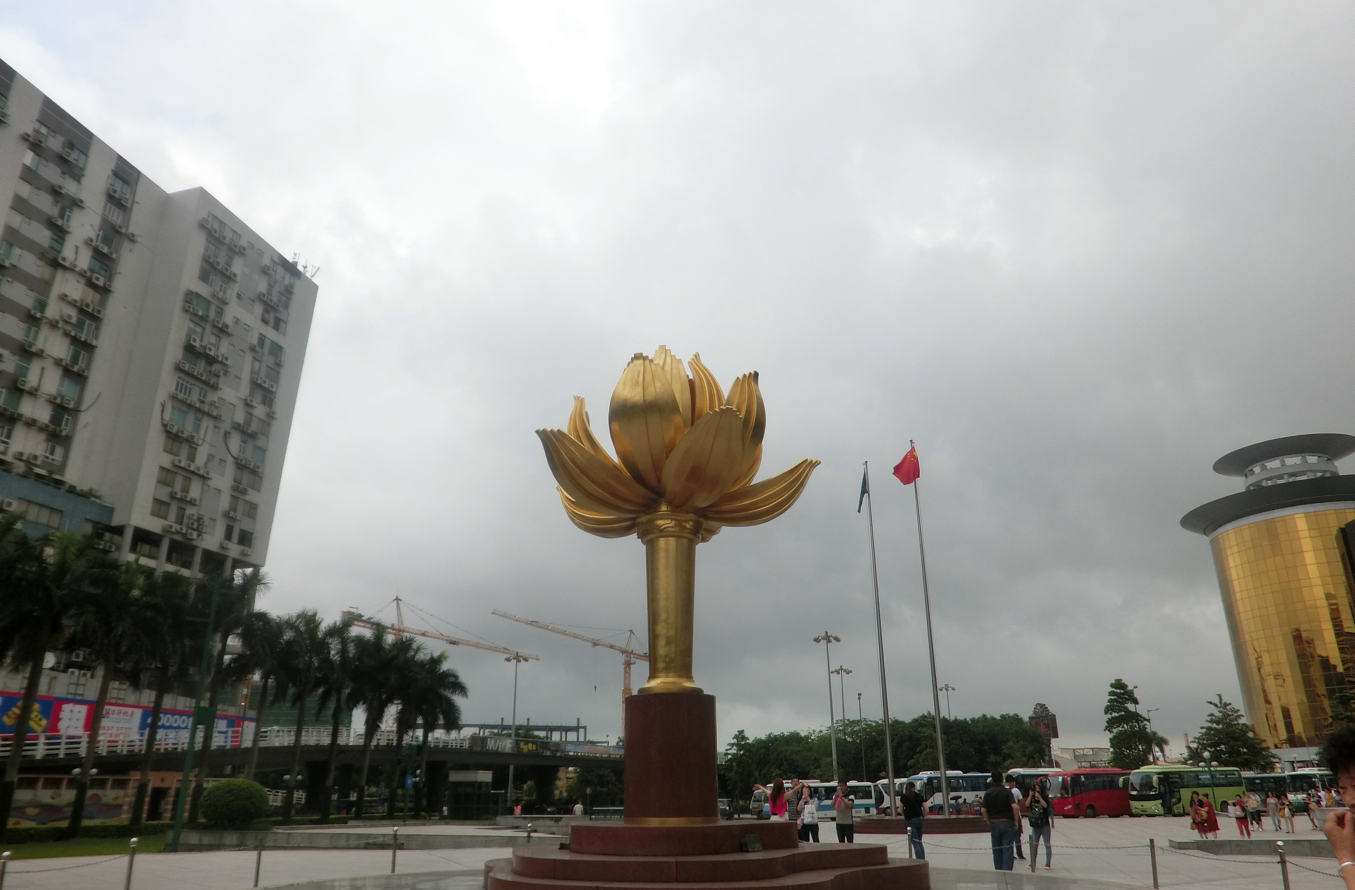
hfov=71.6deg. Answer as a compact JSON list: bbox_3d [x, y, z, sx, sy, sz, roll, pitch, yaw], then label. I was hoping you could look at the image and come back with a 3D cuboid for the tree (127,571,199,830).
[{"bbox_3d":[-25.980,11.959,44.702,3.700,11.966,3.700,0,-20,0],"label":"tree"}]

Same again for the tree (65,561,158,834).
[{"bbox_3d":[-23.571,10.078,38.674,4.200,10.830,4.200,-1,-21,0],"label":"tree"}]

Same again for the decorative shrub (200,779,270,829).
[{"bbox_3d":[-13.994,11.254,29.459,2.250,1.505,2.150,0,-20,0],"label":"decorative shrub"}]

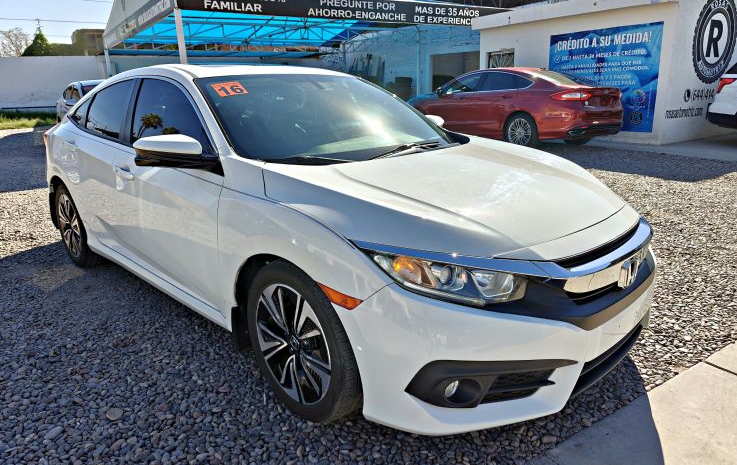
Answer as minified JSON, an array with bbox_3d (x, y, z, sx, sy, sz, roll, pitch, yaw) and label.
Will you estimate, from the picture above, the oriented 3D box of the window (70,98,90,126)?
[{"bbox_3d":[-2.046,-0.857,3.481,0.360,0.210,0.040,14,-4,43],"label":"window"}]

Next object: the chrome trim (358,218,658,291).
[{"bbox_3d":[0.698,0.012,1.933,0.660,0.200,1.500,14,21,43],"label":"chrome trim"}]

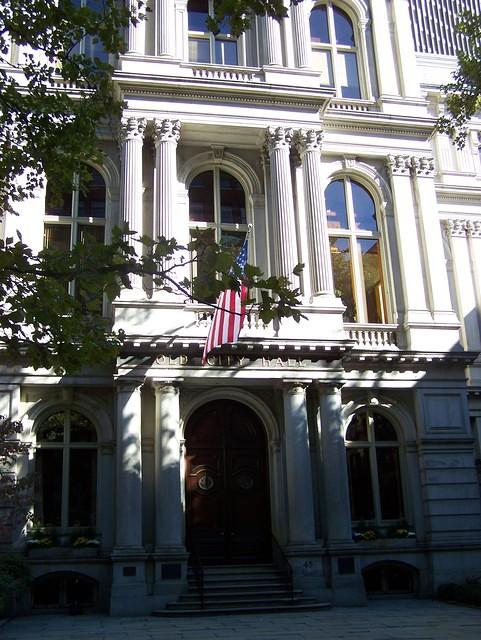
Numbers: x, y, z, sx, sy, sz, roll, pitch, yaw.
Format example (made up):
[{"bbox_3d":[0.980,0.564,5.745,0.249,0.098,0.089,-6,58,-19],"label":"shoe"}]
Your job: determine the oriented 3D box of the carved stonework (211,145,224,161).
[{"bbox_3d":[-0.822,-6.185,26.154,0.432,0.614,0.365,2,-19,-10],"label":"carved stonework"}]

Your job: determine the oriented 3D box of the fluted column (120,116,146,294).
[{"bbox_3d":[-3.809,-3.925,24.947,0.938,6.865,0.938,1,-19,-10],"label":"fluted column"}]

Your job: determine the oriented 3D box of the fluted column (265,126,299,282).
[{"bbox_3d":[1.589,-3.792,25.922,0.938,6.865,0.938,1,-19,-10],"label":"fluted column"}]

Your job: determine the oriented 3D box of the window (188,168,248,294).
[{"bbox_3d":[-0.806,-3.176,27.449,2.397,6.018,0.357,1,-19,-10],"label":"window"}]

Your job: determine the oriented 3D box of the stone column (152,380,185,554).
[{"bbox_3d":[-2.278,4.601,22.256,1.000,5.355,1.000,1,-19,-10],"label":"stone column"}]

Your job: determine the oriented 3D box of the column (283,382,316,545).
[{"bbox_3d":[1.806,4.338,21.633,0.806,4.992,0.806,2,-19,-10],"label":"column"}]

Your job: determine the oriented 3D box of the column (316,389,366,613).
[{"bbox_3d":[3.171,5.562,23.011,1.061,7.028,1.061,1,-19,-10],"label":"column"}]

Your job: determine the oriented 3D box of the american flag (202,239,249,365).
[{"bbox_3d":[-0.420,-0.541,21.797,1.275,3.519,1.326,1,-19,-10],"label":"american flag"}]

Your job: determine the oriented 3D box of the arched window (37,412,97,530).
[{"bbox_3d":[-5.389,4.567,21.892,1.891,3.744,0.288,2,-19,-10],"label":"arched window"}]

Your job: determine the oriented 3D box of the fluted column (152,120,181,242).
[{"bbox_3d":[-2.615,-3.895,25.162,0.938,6.865,0.938,1,-19,-10],"label":"fluted column"}]

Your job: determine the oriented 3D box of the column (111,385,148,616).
[{"bbox_3d":[-3.463,5.375,21.821,1.040,7.018,1.040,1,-19,-10],"label":"column"}]

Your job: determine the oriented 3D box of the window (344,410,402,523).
[{"bbox_3d":[4.478,4.872,23.658,1.891,3.840,0.288,2,-19,-10],"label":"window"}]

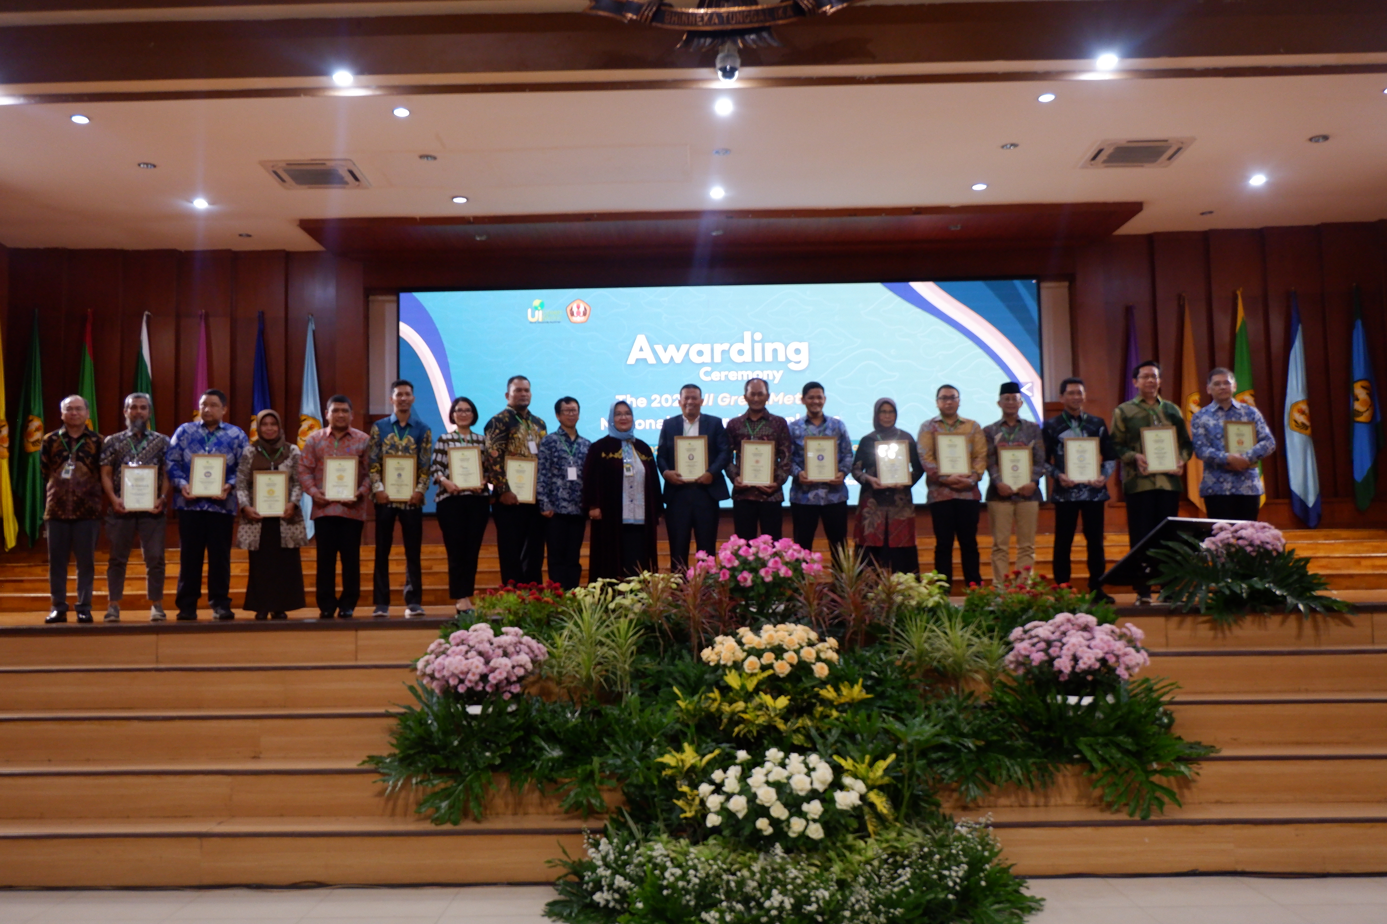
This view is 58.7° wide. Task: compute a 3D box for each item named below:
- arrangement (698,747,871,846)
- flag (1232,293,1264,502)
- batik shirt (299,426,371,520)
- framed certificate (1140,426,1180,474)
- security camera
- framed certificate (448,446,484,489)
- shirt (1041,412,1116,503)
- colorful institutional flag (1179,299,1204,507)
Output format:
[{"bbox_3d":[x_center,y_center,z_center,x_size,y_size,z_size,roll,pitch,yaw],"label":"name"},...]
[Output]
[{"bbox_3d":[0.508,1.904,6.963,0.950,0.480,0.650,-1,-5,1],"label":"arrangement"},{"bbox_3d":[6.832,-0.787,15.200,0.350,2.693,0.280,-2,-5,13],"label":"flag"},{"bbox_3d":[-2.621,0.085,9.030,0.502,0.684,0.340,0,-5,-9],"label":"batik shirt"},{"bbox_3d":[3.377,-0.084,8.905,0.250,0.335,0.025,-2,-16,12],"label":"framed certificate"},{"bbox_3d":[0.261,-3.063,9.426,0.180,0.290,0.190,-1,-5,1],"label":"security camera"},{"bbox_3d":[-1.689,0.040,9.150,0.243,0.335,0.020,-3,-16,-8],"label":"framed certificate"},{"bbox_3d":[2.800,-0.030,8.980,0.504,0.654,0.350,-2,-5,11],"label":"shirt"},{"bbox_3d":[5.688,-0.628,14.006,0.310,2.480,0.220,-1,-5,7],"label":"colorful institutional flag"}]

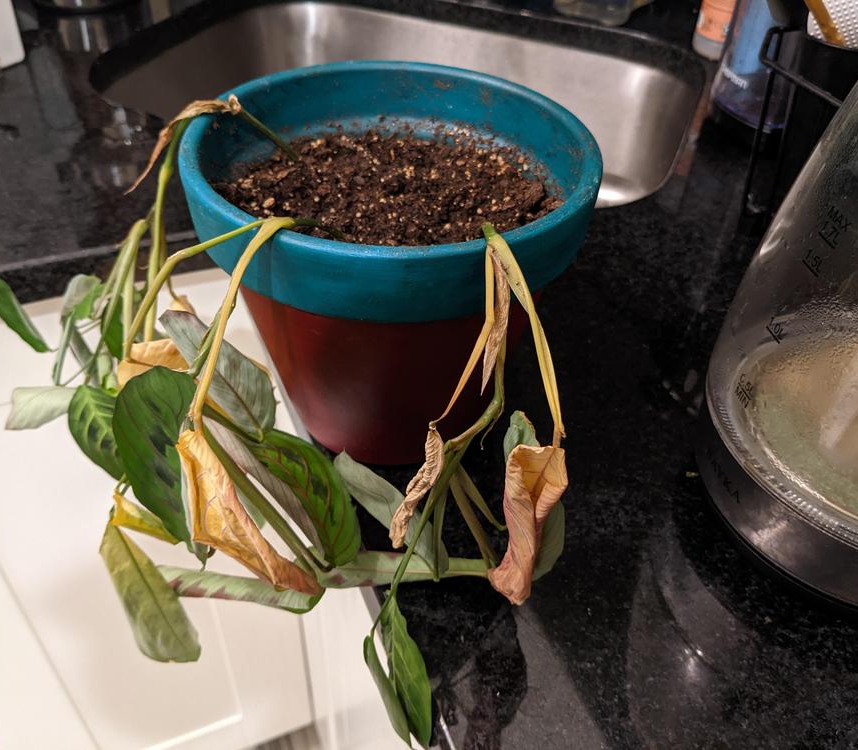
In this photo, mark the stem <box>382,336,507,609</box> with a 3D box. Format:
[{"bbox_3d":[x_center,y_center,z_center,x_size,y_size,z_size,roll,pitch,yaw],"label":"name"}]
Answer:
[{"bbox_3d":[0.003,0.040,0.281,0.044,0.129,0.020,-10,44,-15],"label":"stem"}]

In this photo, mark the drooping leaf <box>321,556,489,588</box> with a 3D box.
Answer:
[{"bbox_3d":[-0.011,0.091,0.357,0.074,0.012,0.016,-1,43,-4],"label":"drooping leaf"}]

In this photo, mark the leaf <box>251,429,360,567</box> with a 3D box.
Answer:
[{"bbox_3d":[-0.057,0.058,0.363,0.028,0.073,0.013,-29,17,-12],"label":"leaf"}]

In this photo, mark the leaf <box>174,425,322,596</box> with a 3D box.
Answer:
[{"bbox_3d":[-0.066,0.053,0.285,0.059,0.072,0.023,19,44,15],"label":"leaf"}]

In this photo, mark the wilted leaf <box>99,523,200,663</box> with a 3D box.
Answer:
[{"bbox_3d":[-0.139,0.109,0.389,0.026,0.086,0.012,-25,31,-24],"label":"wilted leaf"}]

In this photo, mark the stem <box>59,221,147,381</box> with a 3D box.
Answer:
[{"bbox_3d":[-0.163,-0.037,0.393,0.021,0.092,0.021,22,23,-23],"label":"stem"}]

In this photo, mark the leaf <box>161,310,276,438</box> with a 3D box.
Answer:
[{"bbox_3d":[-0.095,-0.001,0.359,0.026,0.066,0.012,-37,14,-12],"label":"leaf"}]

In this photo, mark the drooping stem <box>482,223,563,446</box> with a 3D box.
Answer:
[{"bbox_3d":[0.029,-0.015,0.259,0.022,0.047,0.066,-6,43,-11],"label":"drooping stem"}]

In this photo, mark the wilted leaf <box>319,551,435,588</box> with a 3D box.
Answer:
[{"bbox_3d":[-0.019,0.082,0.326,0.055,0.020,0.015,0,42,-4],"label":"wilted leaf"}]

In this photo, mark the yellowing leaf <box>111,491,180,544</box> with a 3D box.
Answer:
[{"bbox_3d":[-0.119,0.061,0.329,0.031,0.030,0.017,6,42,2],"label":"yellowing leaf"}]

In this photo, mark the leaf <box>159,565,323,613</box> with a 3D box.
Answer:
[{"bbox_3d":[-0.092,0.104,0.381,0.084,0.017,0.018,3,41,14],"label":"leaf"}]

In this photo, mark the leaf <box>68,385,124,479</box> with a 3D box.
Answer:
[{"bbox_3d":[-0.167,0.028,0.398,0.028,0.054,0.012,-23,32,-22],"label":"leaf"}]

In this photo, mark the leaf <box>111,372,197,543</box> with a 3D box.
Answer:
[{"bbox_3d":[-0.120,0.037,0.350,0.034,0.091,0.014,-13,28,-20],"label":"leaf"}]

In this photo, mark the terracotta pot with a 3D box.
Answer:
[{"bbox_3d":[-0.019,-0.044,0.393,0.179,0.156,0.179,2,42,-2],"label":"terracotta pot"}]

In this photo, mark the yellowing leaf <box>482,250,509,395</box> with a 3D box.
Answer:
[{"bbox_3d":[0.025,-0.020,0.297,0.010,0.061,0.009,2,32,5],"label":"yellowing leaf"}]

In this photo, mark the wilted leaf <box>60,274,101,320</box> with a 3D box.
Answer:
[{"bbox_3d":[-0.177,-0.039,0.396,0.018,0.024,0.014,13,14,-25],"label":"wilted leaf"}]

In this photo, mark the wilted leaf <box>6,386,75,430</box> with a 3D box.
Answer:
[{"bbox_3d":[-0.174,0.014,0.351,0.037,0.021,0.017,-8,43,-13],"label":"wilted leaf"}]

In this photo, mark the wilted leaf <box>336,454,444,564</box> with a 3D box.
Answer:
[{"bbox_3d":[-0.020,0.065,0.377,0.021,0.012,0.076,-29,59,-31],"label":"wilted leaf"}]

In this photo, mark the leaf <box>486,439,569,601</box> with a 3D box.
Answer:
[{"bbox_3d":[0.036,0.051,0.269,0.027,0.074,0.028,-17,46,-22],"label":"leaf"}]

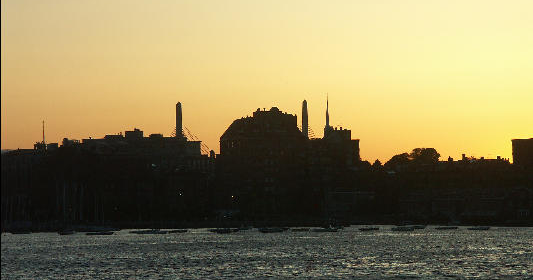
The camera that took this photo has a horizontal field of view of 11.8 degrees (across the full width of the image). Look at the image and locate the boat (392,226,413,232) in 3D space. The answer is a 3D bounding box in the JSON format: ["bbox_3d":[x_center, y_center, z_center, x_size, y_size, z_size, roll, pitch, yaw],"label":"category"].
[{"bbox_3d":[33.841,22.271,640.000,6.100,1.450,2.200,0,-2,0],"label":"boat"}]

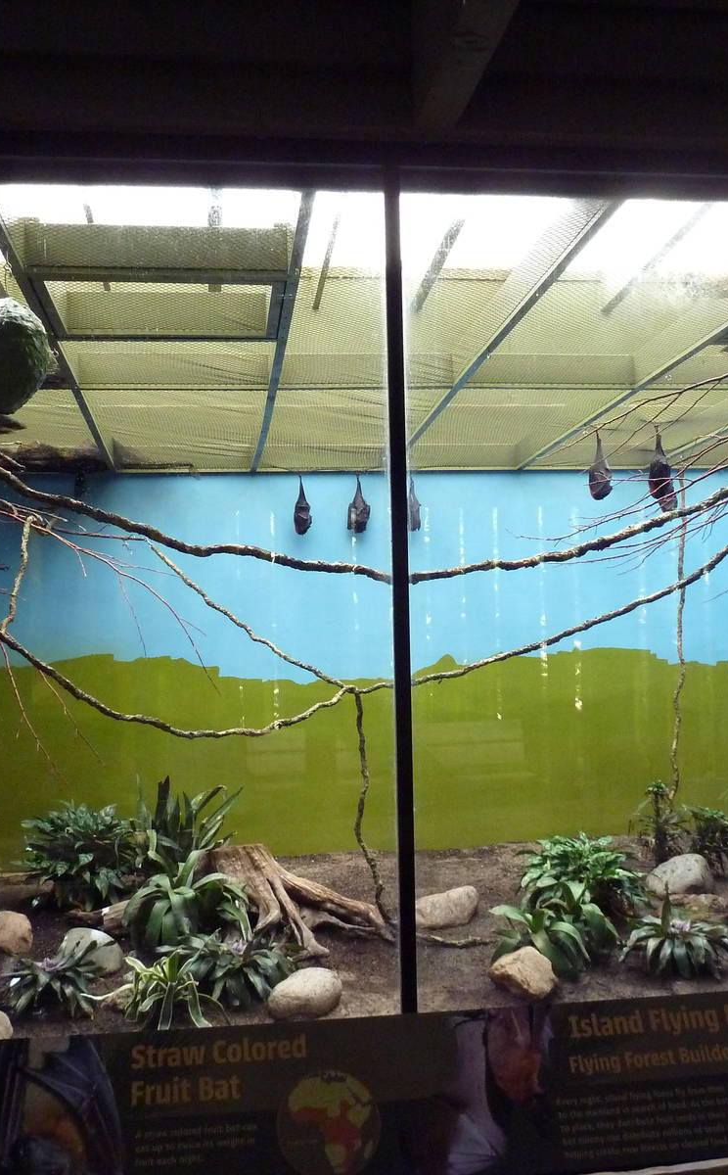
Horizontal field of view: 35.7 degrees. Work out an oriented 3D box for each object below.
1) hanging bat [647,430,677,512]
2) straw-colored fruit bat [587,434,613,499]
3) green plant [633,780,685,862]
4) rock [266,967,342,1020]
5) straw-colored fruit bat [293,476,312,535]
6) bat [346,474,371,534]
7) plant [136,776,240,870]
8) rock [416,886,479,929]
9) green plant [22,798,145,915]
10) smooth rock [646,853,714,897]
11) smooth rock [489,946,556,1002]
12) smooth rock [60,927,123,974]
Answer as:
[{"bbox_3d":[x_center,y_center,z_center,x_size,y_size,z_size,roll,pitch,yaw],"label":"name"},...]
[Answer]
[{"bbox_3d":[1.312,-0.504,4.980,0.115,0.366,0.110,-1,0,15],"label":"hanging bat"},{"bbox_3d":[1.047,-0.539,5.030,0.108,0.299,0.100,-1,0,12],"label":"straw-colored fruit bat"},{"bbox_3d":[1.411,1.126,5.403,0.238,0.391,0.226,-1,1,14],"label":"green plant"},{"bbox_3d":[-0.195,1.336,3.722,0.250,0.157,0.200,-1,1,-3],"label":"rock"},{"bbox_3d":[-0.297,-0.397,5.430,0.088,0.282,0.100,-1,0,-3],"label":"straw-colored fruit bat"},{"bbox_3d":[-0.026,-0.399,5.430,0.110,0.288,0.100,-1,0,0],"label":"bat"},{"bbox_3d":[-0.804,1.128,5.171,0.470,0.490,0.423,-1,1,-9],"label":"plant"},{"bbox_3d":[0.324,1.284,4.540,0.280,0.166,0.210,-1,1,4],"label":"rock"},{"bbox_3d":[-1.214,1.145,4.852,0.514,0.452,0.488,-1,0,-14],"label":"green plant"},{"bbox_3d":[1.343,1.231,4.836,0.297,0.171,0.253,-1,0,15],"label":"smooth rock"},{"bbox_3d":[0.532,1.288,3.788,0.223,0.162,0.190,-1,0,8],"label":"smooth rock"},{"bbox_3d":[-1.004,1.340,4.173,0.229,0.164,0.194,-1,1,-14],"label":"smooth rock"}]

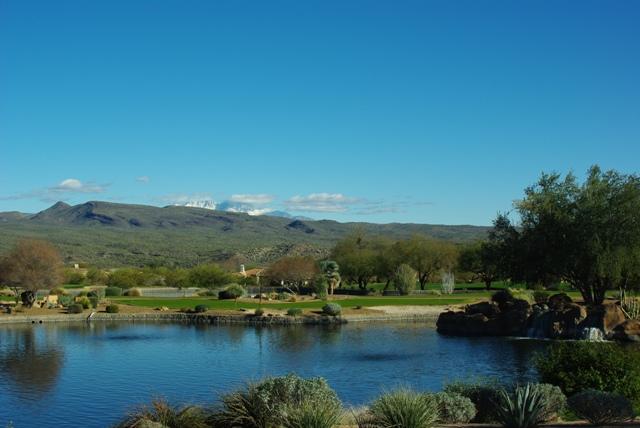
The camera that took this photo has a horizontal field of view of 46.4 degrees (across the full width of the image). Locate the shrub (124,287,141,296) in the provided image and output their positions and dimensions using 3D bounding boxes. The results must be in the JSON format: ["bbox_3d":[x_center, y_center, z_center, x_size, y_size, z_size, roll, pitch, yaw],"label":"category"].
[{"bbox_3d":[-21.520,8.948,86.000,1.956,1.093,1.761,0,-3,0],"label":"shrub"}]

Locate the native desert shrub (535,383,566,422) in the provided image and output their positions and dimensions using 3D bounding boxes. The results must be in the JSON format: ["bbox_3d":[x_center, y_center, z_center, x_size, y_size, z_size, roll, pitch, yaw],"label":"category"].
[{"bbox_3d":[5.092,4.249,16.800,0.899,0.857,0.899,0,-3,0],"label":"native desert shrub"}]

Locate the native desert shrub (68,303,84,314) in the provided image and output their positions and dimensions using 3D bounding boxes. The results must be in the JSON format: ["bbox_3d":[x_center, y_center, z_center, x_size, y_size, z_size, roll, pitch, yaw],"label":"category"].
[{"bbox_3d":[-22.203,8.613,68.000,1.456,0.937,1.310,0,-3,0],"label":"native desert shrub"}]

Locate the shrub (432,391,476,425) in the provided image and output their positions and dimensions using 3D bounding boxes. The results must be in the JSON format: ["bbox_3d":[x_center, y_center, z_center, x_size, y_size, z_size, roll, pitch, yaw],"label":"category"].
[{"bbox_3d":[2.970,4.272,16.500,0.971,0.698,0.923,0,-3,0],"label":"shrub"}]

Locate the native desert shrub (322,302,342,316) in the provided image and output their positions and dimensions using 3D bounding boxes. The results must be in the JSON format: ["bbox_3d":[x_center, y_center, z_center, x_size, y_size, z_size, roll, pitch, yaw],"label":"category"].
[{"bbox_3d":[0.870,6.645,52.000,1.392,0.974,1.322,0,-3,0],"label":"native desert shrub"}]

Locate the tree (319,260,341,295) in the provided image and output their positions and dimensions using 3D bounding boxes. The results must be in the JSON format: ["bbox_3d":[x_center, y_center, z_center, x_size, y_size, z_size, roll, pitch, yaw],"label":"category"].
[{"bbox_3d":[1.164,7.422,87.000,2.445,4.016,2.445,0,-3,0],"label":"tree"}]

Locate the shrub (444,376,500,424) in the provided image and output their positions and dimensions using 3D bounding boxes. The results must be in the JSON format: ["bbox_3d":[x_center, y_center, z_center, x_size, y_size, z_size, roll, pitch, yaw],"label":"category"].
[{"bbox_3d":[3.632,4.430,17.800,1.429,1.041,1.286,0,-3,0],"label":"shrub"}]

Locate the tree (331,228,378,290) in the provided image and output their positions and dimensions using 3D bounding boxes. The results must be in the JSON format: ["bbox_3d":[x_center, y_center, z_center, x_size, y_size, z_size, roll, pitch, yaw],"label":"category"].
[{"bbox_3d":[4.663,6.149,101.000,6.487,8.379,6.163,0,-3,0],"label":"tree"}]

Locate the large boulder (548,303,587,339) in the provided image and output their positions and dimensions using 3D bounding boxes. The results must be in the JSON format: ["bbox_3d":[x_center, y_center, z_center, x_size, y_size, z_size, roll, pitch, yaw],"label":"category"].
[{"bbox_3d":[14.009,6.028,42.300,2.151,2.038,1.828,0,-3,0],"label":"large boulder"}]

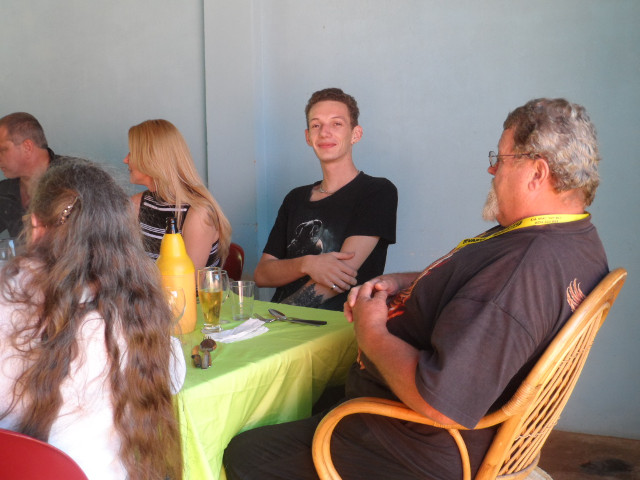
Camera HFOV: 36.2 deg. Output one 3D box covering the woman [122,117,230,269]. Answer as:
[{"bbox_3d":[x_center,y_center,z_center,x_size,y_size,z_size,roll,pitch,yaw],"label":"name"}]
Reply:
[{"bbox_3d":[-0.688,0.224,3.379,0.450,1.270,0.750,6,11,38],"label":"woman"}]

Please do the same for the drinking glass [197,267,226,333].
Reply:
[{"bbox_3d":[-0.277,0.155,2.492,0.063,0.156,0.063,-1,8,0],"label":"drinking glass"}]

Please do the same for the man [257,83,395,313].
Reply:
[{"bbox_3d":[-0.083,0.220,3.036,0.520,1.360,0.780,4,10,27],"label":"man"}]

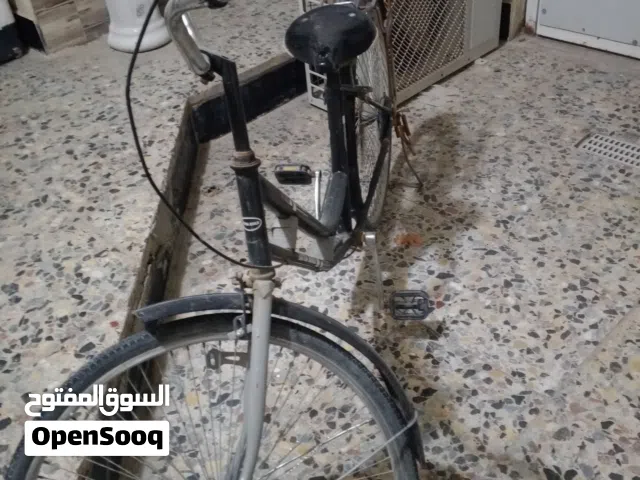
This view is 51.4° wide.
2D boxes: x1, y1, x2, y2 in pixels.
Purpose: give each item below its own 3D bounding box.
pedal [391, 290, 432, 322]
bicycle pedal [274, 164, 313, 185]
[{"bbox_3d":[0.217,0.158,1.600,0.094,0.026,0.066,-1,61,12],"label":"pedal"},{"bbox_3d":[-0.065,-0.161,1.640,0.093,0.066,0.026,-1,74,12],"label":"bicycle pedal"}]

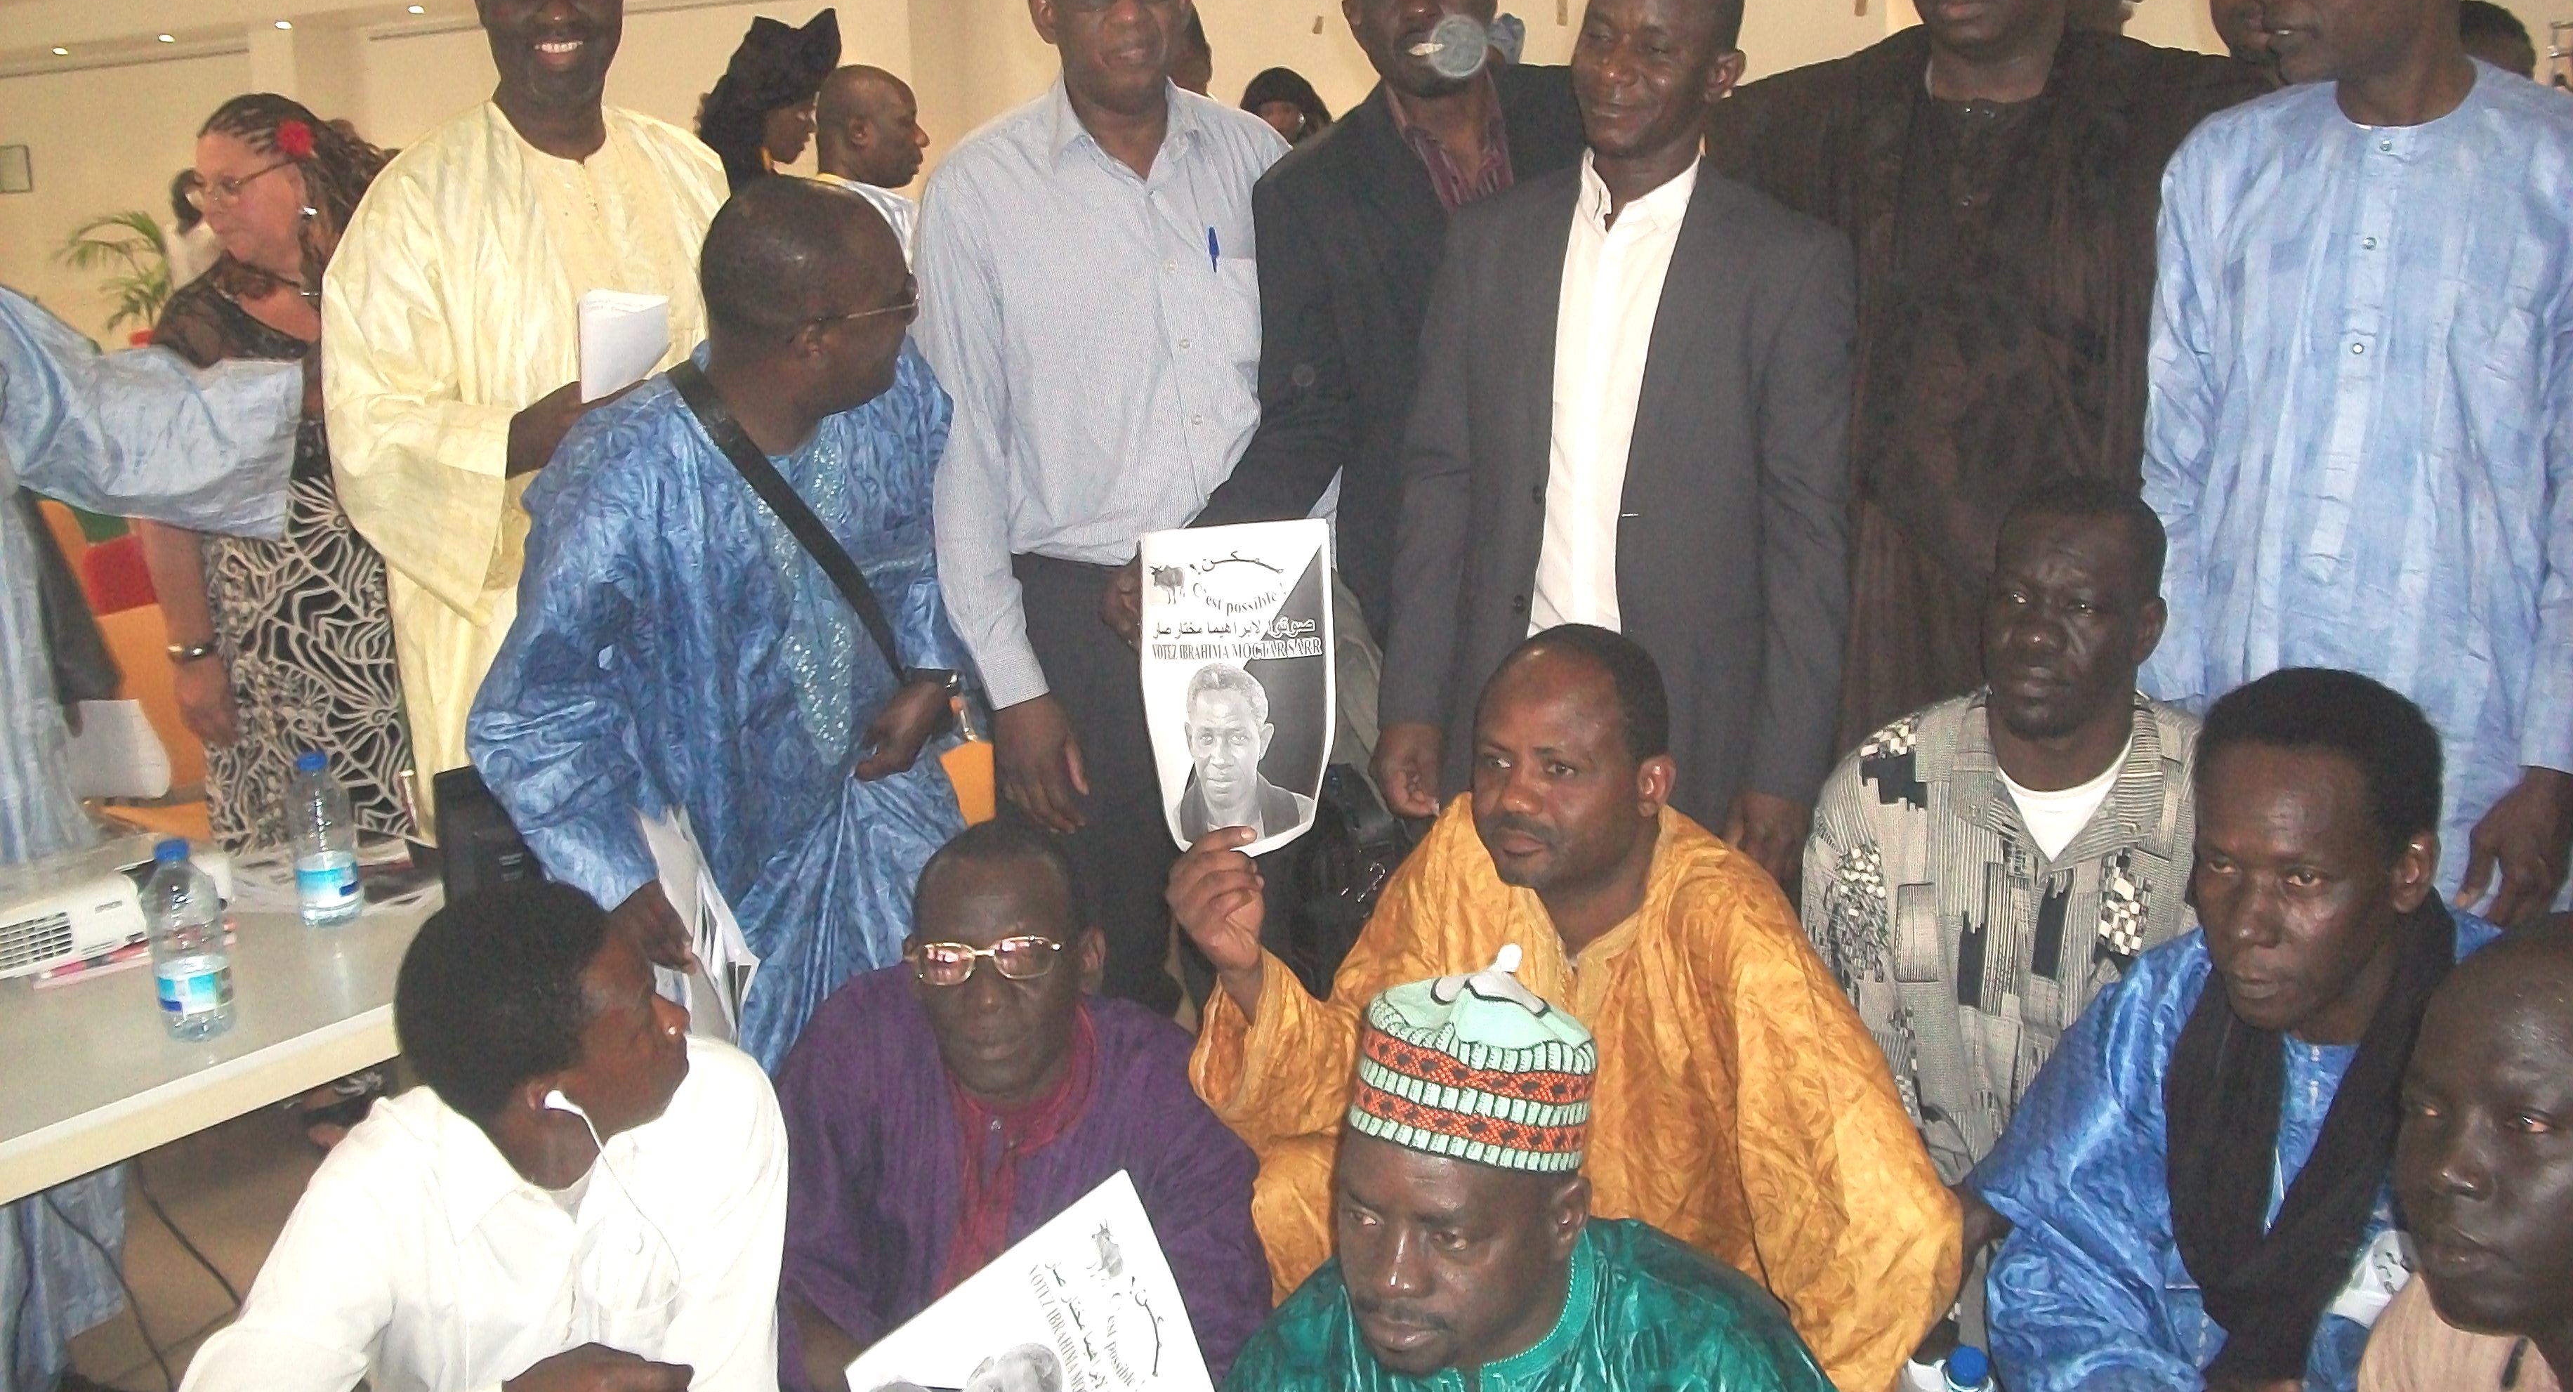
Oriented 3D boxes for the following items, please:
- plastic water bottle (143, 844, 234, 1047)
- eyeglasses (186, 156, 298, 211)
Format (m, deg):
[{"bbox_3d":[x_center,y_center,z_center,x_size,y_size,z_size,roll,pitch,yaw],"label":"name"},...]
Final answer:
[{"bbox_3d":[-1.014,0.220,2.189,0.065,0.181,0.065,-2,13,0],"label":"plastic water bottle"},{"bbox_3d":[-1.424,-0.722,3.298,0.138,0.042,0.135,6,33,31],"label":"eyeglasses"}]

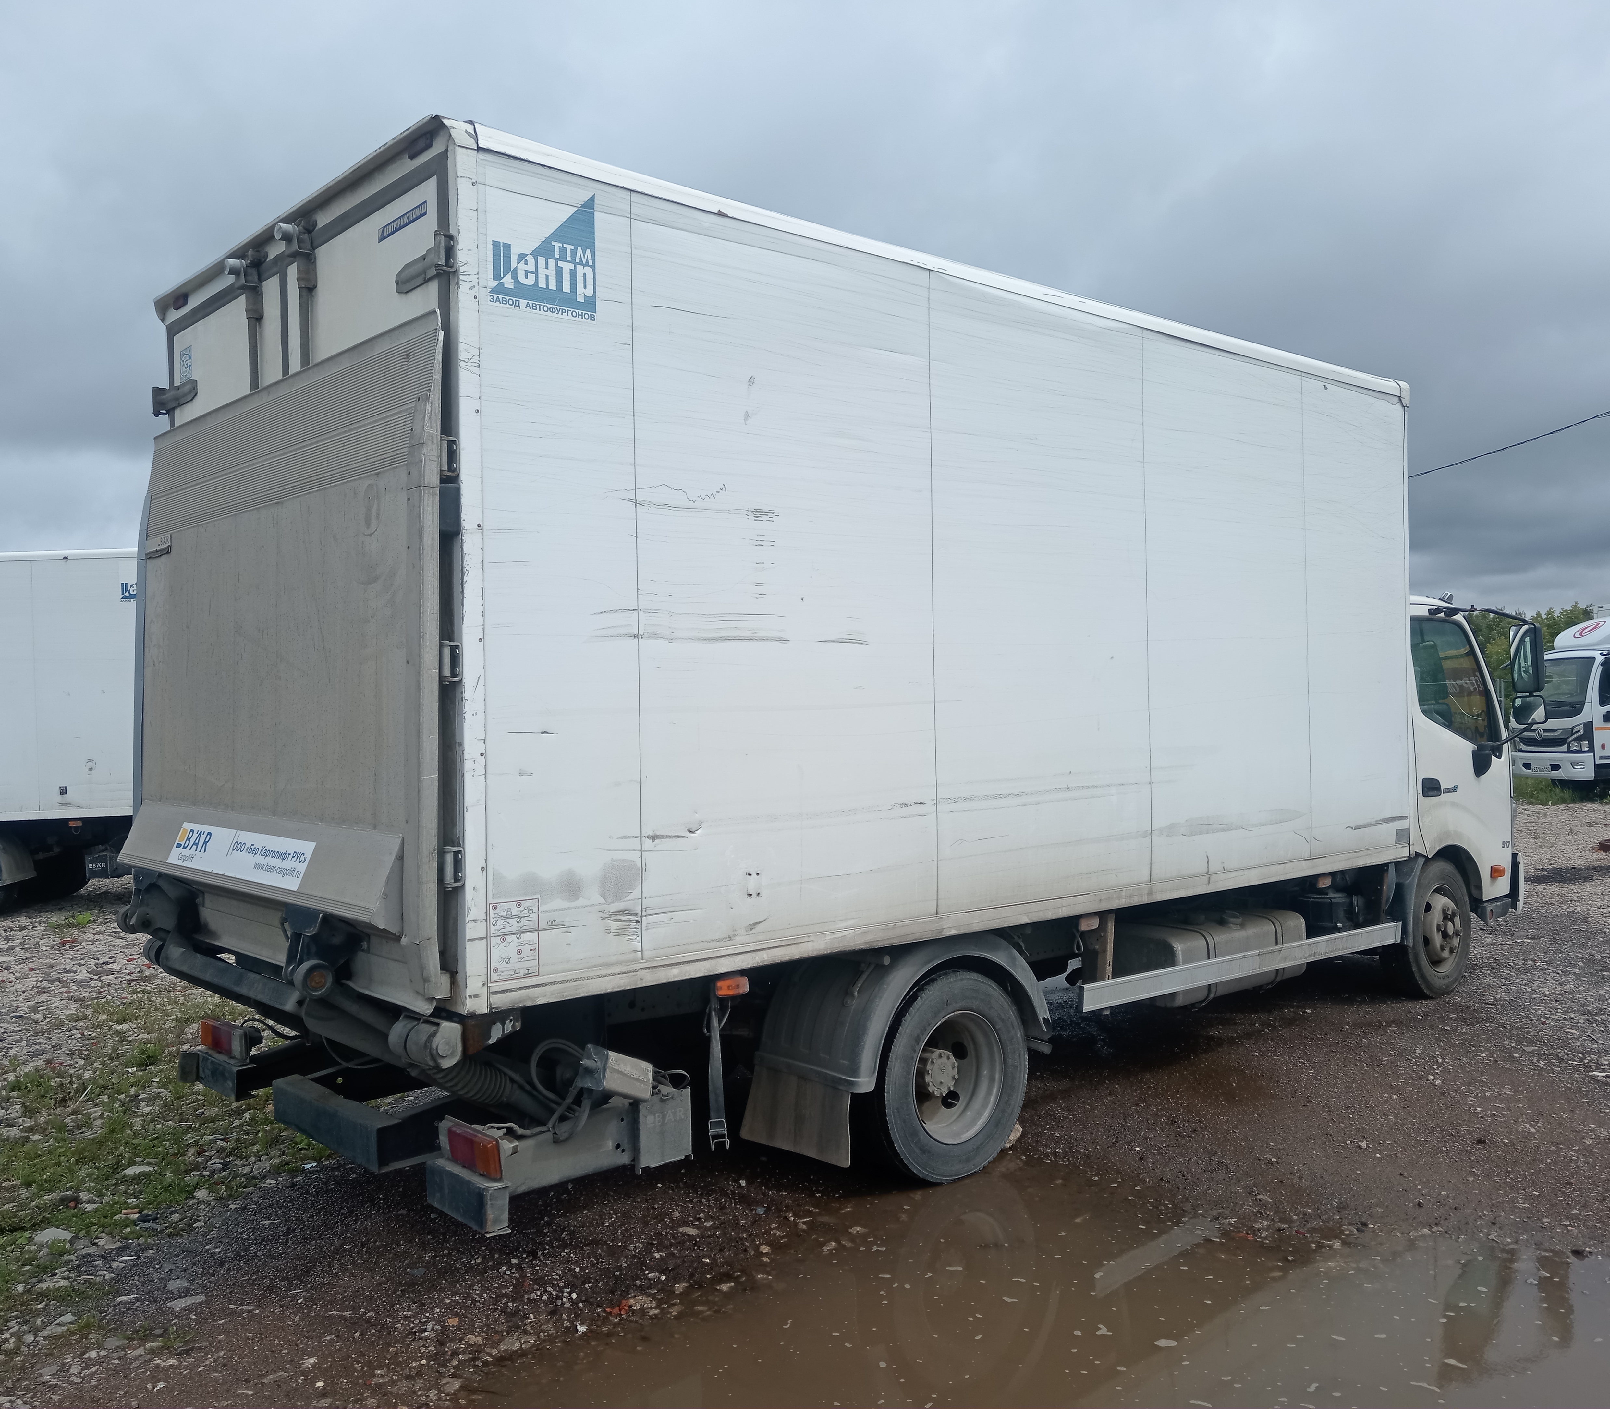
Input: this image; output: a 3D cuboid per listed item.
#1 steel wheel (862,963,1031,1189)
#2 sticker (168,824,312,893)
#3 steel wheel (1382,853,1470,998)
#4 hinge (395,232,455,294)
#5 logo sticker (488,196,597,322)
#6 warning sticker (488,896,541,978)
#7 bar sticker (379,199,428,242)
[{"bbox_3d":[0.483,1.322,5.280,0.755,0.755,0.240,-1,0,-41],"label":"steel wheel"},{"bbox_3d":[-1.780,0.466,4.584,0.010,0.142,1.100,28,-18,-38],"label":"sticker"},{"bbox_3d":[3.349,1.202,7.915,0.755,0.755,0.220,-1,0,-41],"label":"steel wheel"},{"bbox_3d":[-1.037,-1.184,3.951,0.060,0.120,0.310,-1,0,-41],"label":"hinge"},{"bbox_3d":[-0.715,-1.257,4.017,0.345,0.360,0.010,-1,0,-41],"label":"logo sticker"},{"bbox_3d":[-0.775,0.634,3.934,0.150,0.210,0.008,-1,0,-41],"label":"warning sticker"},{"bbox_3d":[-1.122,-1.342,4.081,0.008,0.034,0.290,-1,0,-41],"label":"bar sticker"}]

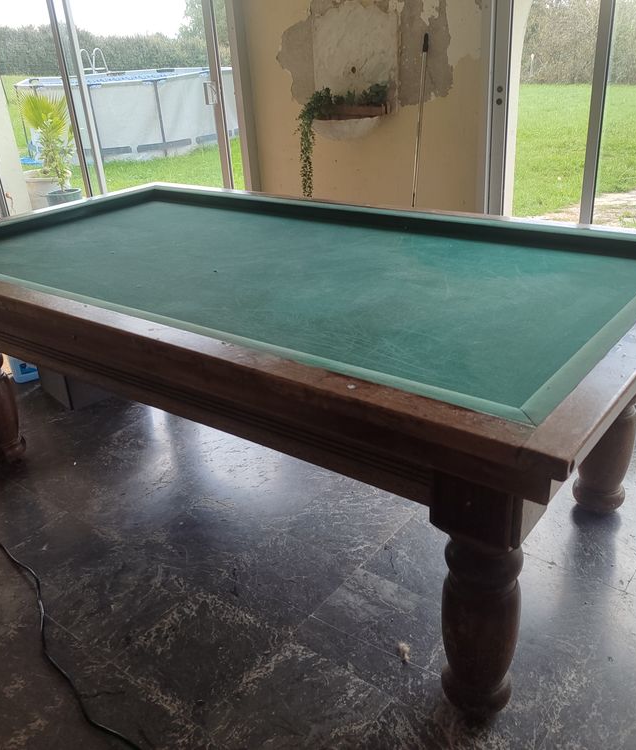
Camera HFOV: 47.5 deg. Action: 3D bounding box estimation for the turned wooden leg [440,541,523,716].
[{"bbox_3d":[0.340,0.514,1.532,0.162,0.420,0.162,-3,25,2],"label":"turned wooden leg"}]

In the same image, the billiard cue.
[{"bbox_3d":[0.474,-0.932,3.513,0.028,1.319,0.028,18,29,33],"label":"billiard cue"}]

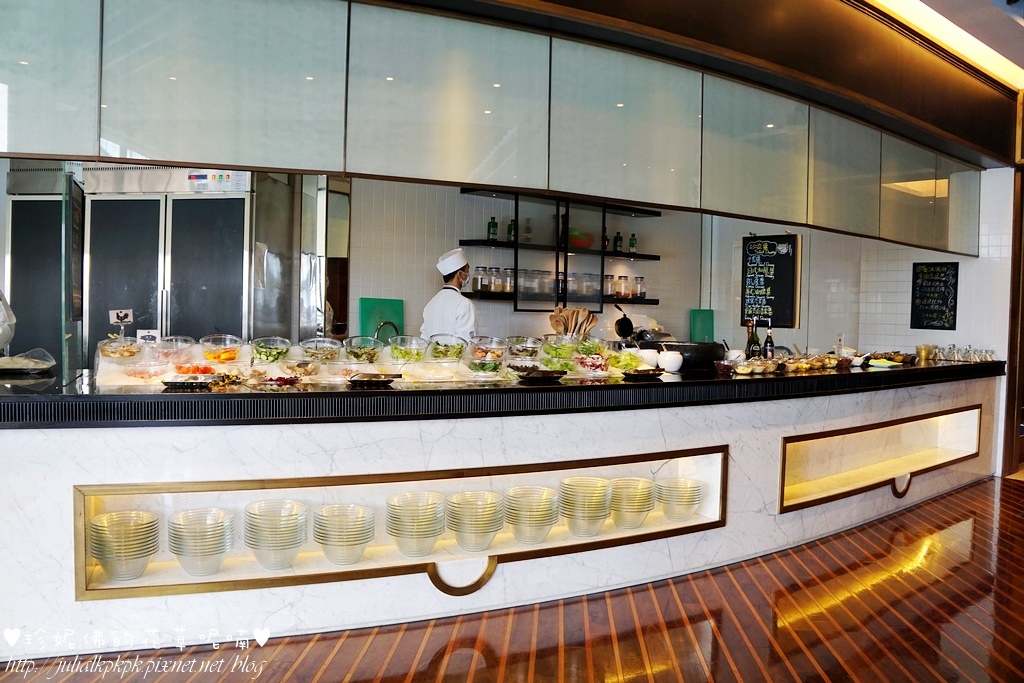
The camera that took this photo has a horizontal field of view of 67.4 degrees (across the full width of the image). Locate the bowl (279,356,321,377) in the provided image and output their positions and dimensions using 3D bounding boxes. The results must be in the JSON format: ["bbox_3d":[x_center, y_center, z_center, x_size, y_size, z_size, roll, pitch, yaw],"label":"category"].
[{"bbox_3d":[-0.877,0.108,3.192,0.164,0.075,0.164,0,7,-20],"label":"bowl"}]

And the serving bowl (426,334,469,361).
[{"bbox_3d":[-0.313,0.035,3.820,0.197,0.095,0.197,2,12,0],"label":"serving bowl"}]

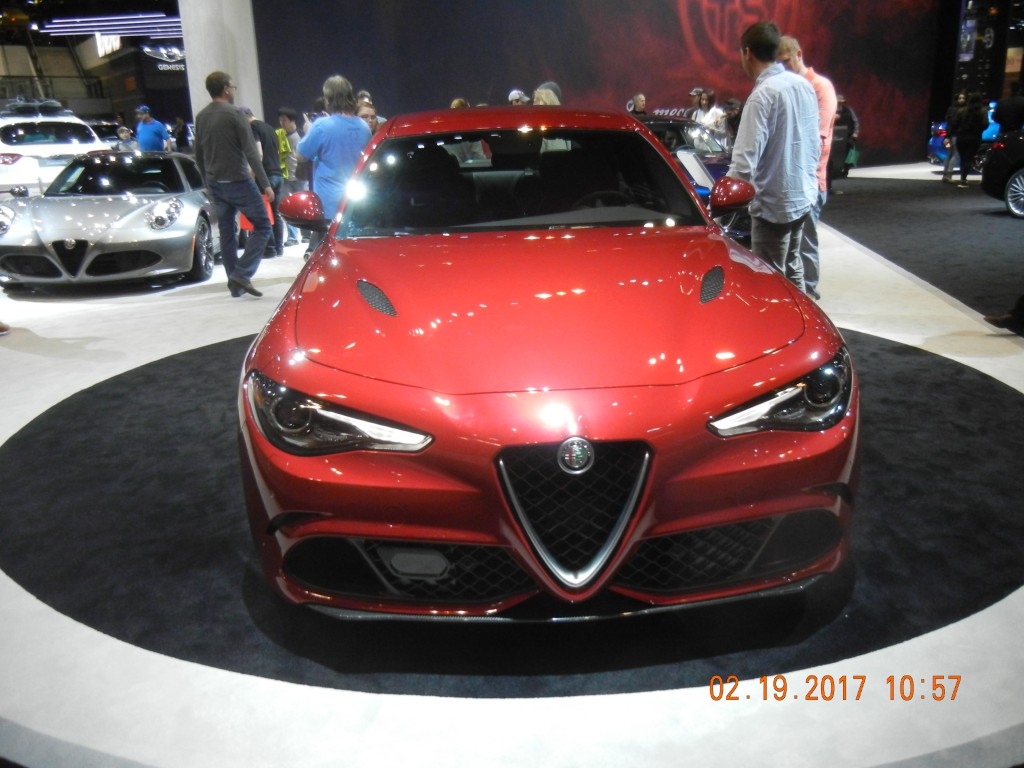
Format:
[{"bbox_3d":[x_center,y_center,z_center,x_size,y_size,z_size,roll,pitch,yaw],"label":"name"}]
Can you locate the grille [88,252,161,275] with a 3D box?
[{"bbox_3d":[-3.313,-1.032,7.588,0.570,0.165,0.160,-6,17,-16],"label":"grille"}]

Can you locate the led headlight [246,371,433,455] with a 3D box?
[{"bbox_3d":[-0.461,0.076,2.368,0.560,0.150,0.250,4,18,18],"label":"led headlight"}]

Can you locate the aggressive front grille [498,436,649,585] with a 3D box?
[{"bbox_3d":[0.155,0.320,2.193,0.365,0.370,0.090,-3,11,-3],"label":"aggressive front grille"}]

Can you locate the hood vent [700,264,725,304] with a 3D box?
[{"bbox_3d":[0.613,-0.302,2.696,0.165,0.060,0.340,-2,17,-2],"label":"hood vent"}]

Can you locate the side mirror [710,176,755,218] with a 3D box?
[{"bbox_3d":[0.939,-0.797,3.773,0.220,0.170,0.160,-2,17,-2],"label":"side mirror"}]

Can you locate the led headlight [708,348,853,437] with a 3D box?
[{"bbox_3d":[0.717,0.029,2.345,0.540,0.165,0.500,-2,17,-2],"label":"led headlight"}]

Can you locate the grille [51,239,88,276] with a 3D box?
[{"bbox_3d":[-3.689,-1.042,7.436,0.300,0.300,0.110,-3,12,-4],"label":"grille"}]

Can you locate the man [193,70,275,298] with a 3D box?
[{"bbox_3d":[-2.244,-1.595,7.209,0.540,1.780,0.460,7,18,26],"label":"man"}]

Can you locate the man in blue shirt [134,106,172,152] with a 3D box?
[{"bbox_3d":[-5.716,-3.503,14.151,0.570,1.760,0.380,3,17,14],"label":"man in blue shirt"}]

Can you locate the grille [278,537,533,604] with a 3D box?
[{"bbox_3d":[-0.264,0.466,2.294,0.645,0.155,0.140,1,17,8],"label":"grille"}]

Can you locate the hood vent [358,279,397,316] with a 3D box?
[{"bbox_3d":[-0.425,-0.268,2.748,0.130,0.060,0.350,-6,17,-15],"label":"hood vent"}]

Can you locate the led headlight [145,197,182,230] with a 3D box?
[{"bbox_3d":[-3.082,-1.511,7.869,0.270,0.200,0.340,-9,18,-23],"label":"led headlight"}]

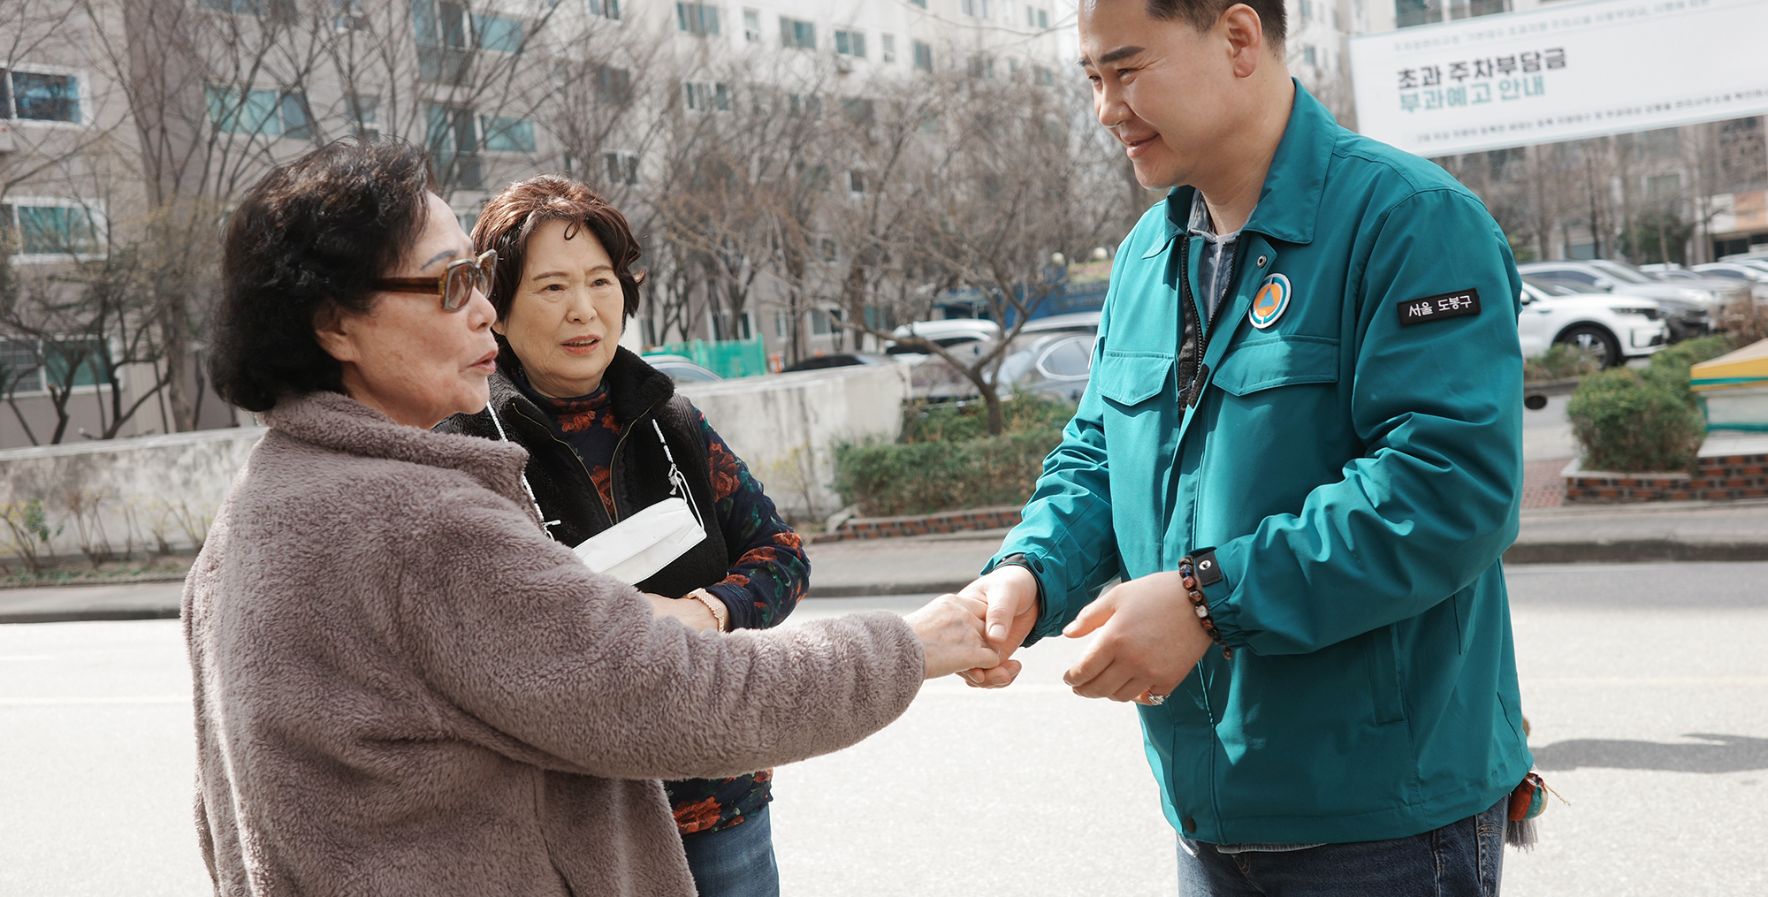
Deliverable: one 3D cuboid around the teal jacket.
[{"bbox_3d":[0.336,0.018,1.800,0.490,0.690,0.550,-8,4,-30],"label":"teal jacket"}]

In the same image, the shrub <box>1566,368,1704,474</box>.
[{"bbox_3d":[4.575,-0.176,11.950,0.680,0.620,0.680,-4,4,31],"label":"shrub"}]

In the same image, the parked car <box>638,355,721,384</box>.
[{"bbox_3d":[-2.612,-0.356,23.000,4.600,1.500,1.830,-5,4,12],"label":"parked car"}]

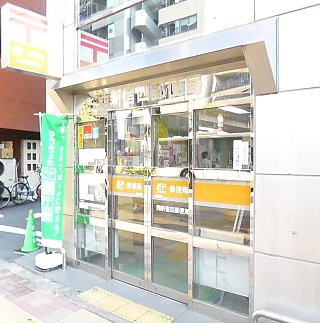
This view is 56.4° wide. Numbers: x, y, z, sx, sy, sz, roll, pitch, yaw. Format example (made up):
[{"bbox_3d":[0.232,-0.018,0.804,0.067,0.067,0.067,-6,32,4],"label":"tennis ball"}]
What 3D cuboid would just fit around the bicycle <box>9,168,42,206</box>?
[{"bbox_3d":[-4.340,0.840,10.151,0.570,1.100,1.750,0,1,22],"label":"bicycle"}]

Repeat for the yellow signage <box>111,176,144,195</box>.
[{"bbox_3d":[-0.416,0.311,3.695,0.560,0.195,0.020,1,1,37],"label":"yellow signage"}]

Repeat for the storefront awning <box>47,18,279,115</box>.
[{"bbox_3d":[-0.296,-0.908,3.307,3.020,0.640,0.310,1,1,37],"label":"storefront awning"}]

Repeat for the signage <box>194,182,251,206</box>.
[{"bbox_3d":[0.588,0.313,2.891,0.600,0.193,0.020,1,1,37],"label":"signage"}]

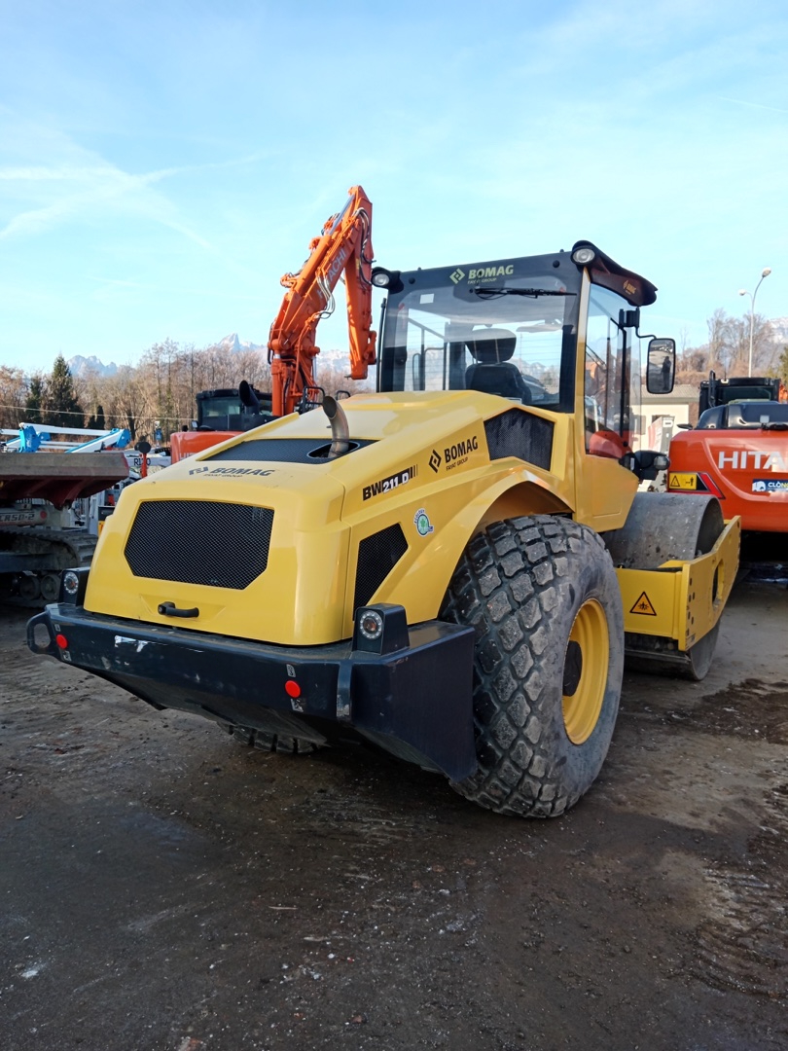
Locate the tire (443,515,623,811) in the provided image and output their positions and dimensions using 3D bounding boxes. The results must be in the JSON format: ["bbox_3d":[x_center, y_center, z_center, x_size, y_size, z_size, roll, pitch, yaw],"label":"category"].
[{"bbox_3d":[0.732,0.669,4.245,0.590,1.460,1.530,4,5,32],"label":"tire"}]

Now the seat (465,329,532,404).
[{"bbox_3d":[0.756,-0.760,5.628,0.520,1.100,0.640,4,5,32],"label":"seat"}]

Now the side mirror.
[{"bbox_3d":[1.773,-1.060,5.440,0.175,0.360,0.080,2,12,18],"label":"side mirror"}]

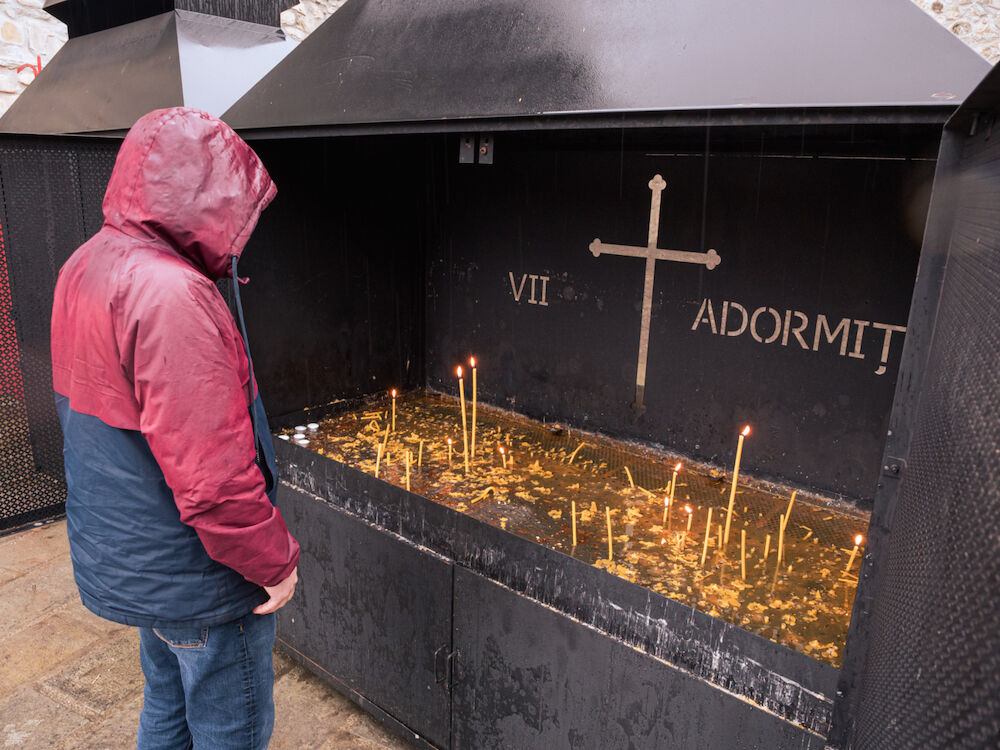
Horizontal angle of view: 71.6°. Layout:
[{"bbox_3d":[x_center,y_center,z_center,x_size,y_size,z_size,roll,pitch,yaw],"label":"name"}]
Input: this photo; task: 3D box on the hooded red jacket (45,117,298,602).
[{"bbox_3d":[-0.609,-0.043,1.324,0.430,0.880,0.570,-13,21,-42],"label":"hooded red jacket"}]

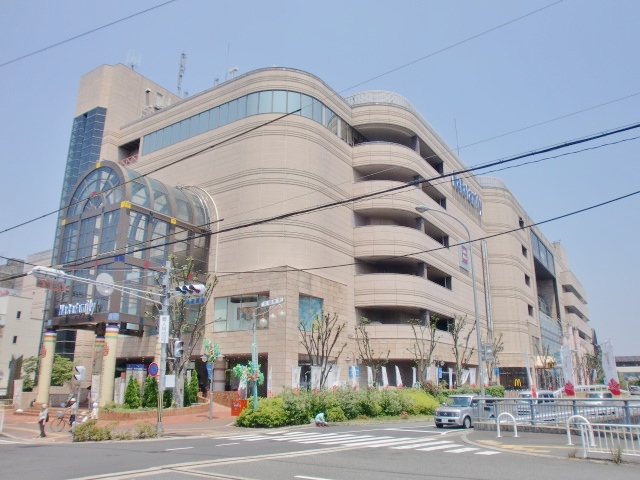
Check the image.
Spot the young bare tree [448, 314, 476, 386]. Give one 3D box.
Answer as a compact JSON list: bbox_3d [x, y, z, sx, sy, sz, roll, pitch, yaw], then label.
[{"bbox_3d":[12.538,10.748,45.862,2.300,8.303,2.300,-4,-17,15],"label":"young bare tree"}]

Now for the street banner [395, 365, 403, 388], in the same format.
[{"bbox_3d":[6.035,10.479,39.648,0.200,1.760,0.600,-15,-22,43],"label":"street banner"}]

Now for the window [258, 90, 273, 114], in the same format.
[{"bbox_3d":[-5.312,-13.470,50.612,1.306,2.480,0.120,-2,-17,9],"label":"window"}]

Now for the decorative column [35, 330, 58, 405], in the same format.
[{"bbox_3d":[-23.120,10.708,43.761,1.000,6.014,1.000,-10,-20,32],"label":"decorative column"}]

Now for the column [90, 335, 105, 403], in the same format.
[{"bbox_3d":[-17.327,9.930,40.109,0.820,5.080,0.820,-10,-19,32],"label":"column"}]

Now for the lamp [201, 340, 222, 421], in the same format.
[{"bbox_3d":[-7.434,9.613,35.729,1.400,5.350,0.600,-2,-17,8],"label":"lamp"}]

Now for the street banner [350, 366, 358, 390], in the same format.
[{"bbox_3d":[2.308,9.154,33.991,0.500,1.700,0.120,5,-16,-17],"label":"street banner"}]

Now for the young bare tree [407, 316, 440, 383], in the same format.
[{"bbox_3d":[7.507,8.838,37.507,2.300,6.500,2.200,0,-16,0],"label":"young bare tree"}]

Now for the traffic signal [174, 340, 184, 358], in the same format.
[{"bbox_3d":[-6.500,5.082,24.037,0.280,0.783,0.420,-10,-20,32],"label":"traffic signal"}]

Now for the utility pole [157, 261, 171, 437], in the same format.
[{"bbox_3d":[-7.261,4.900,24.194,0.330,8.034,0.330,-12,-20,31],"label":"utility pole"}]

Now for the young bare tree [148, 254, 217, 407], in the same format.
[{"bbox_3d":[-10.140,6.544,38.180,4.800,11.140,5.200,0,-16,0],"label":"young bare tree"}]

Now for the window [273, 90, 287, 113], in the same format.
[{"bbox_3d":[-3.473,-11.917,44.683,1.240,2.190,0.120,0,-16,0],"label":"window"}]

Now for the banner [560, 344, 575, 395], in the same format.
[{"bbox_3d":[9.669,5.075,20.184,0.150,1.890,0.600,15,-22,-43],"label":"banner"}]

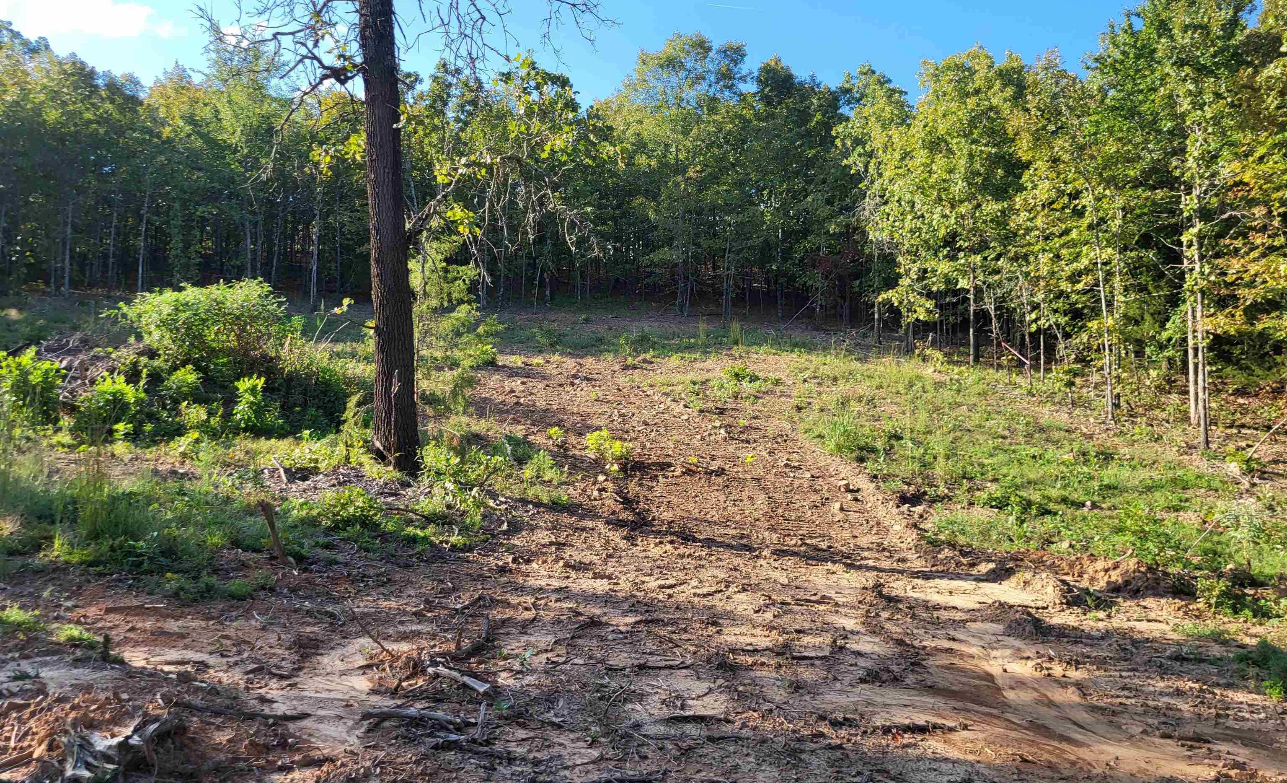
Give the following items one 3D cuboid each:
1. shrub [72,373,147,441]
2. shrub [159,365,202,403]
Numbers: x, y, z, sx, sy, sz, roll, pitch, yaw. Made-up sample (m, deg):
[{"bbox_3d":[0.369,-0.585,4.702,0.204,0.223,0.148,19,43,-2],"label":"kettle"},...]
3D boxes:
[{"bbox_3d":[-6.683,0.195,12.100,0.820,0.820,0.780,2,-3,-29],"label":"shrub"},{"bbox_3d":[-6.507,-0.106,13.600,0.620,0.540,0.550,0,-3,0],"label":"shrub"}]

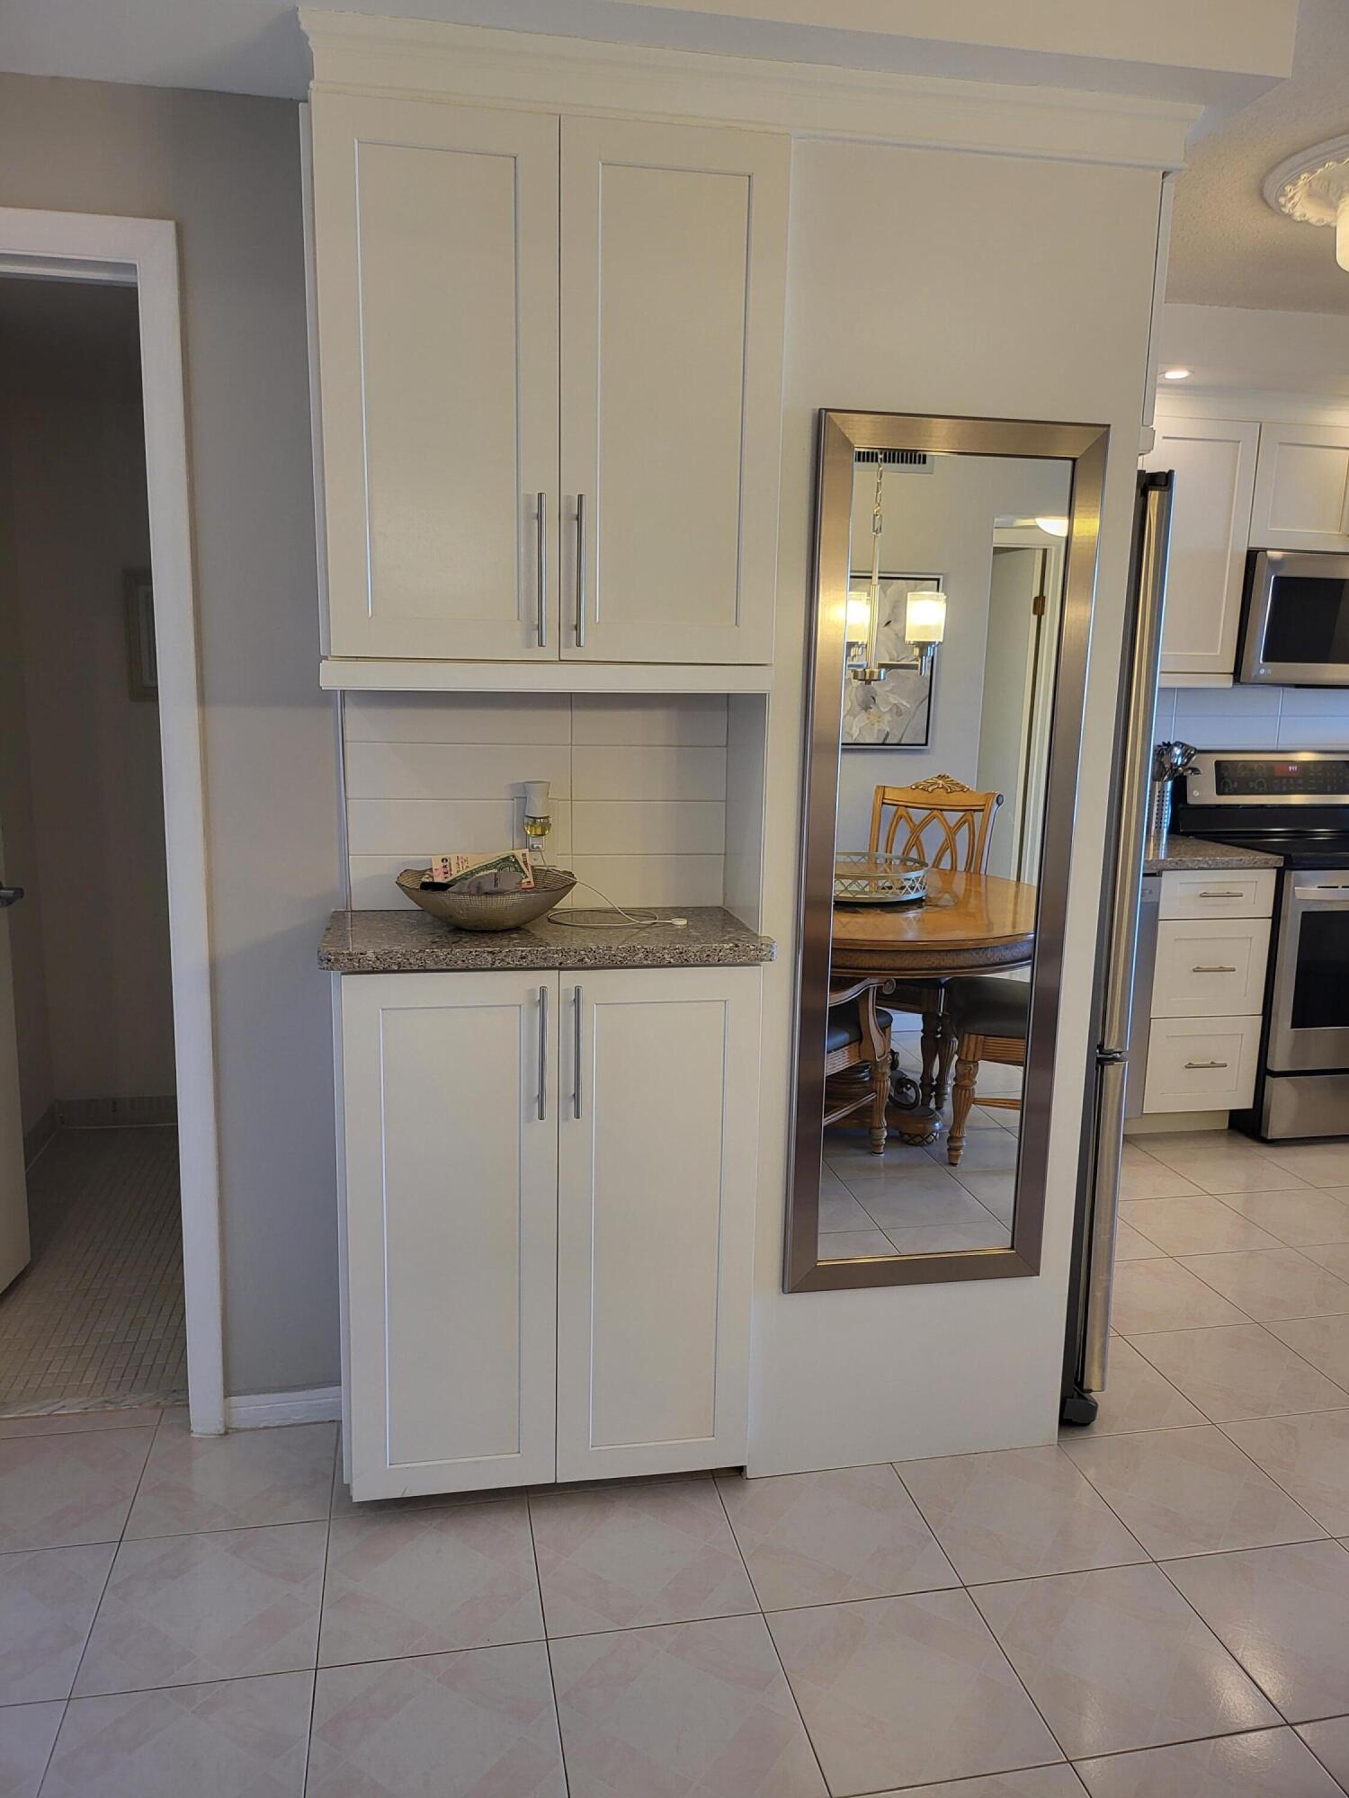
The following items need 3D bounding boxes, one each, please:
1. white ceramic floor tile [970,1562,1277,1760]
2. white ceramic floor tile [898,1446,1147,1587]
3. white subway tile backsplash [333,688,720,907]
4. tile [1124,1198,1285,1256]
[{"bbox_3d":[0.660,1.127,1.859,0.328,0.010,0.328,-1,10,-11],"label":"white ceramic floor tile"},{"bbox_3d":[0.596,1.068,2.180,0.330,0.010,0.330,-1,10,-11],"label":"white ceramic floor tile"},{"bbox_3d":[-0.238,-0.179,2.250,0.688,0.403,0.013,-1,10,-11],"label":"white subway tile backsplash"},{"bbox_3d":[1.386,0.877,3.336,0.330,0.010,0.330,-1,10,-11],"label":"tile"}]

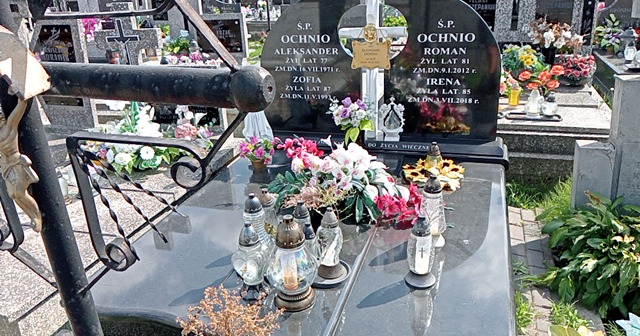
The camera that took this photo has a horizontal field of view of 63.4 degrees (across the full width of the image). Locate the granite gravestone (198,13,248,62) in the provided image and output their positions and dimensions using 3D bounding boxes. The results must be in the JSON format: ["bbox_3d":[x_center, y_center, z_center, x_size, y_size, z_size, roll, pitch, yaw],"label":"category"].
[{"bbox_3d":[-1.211,-1.588,6.300,0.660,0.620,0.130,4,23,17],"label":"granite gravestone"}]

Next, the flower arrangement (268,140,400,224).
[{"bbox_3d":[0.079,0.064,2.504,0.627,0.372,0.450,4,23,17],"label":"flower arrangement"}]

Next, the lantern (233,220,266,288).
[{"bbox_3d":[-0.264,0.344,1.923,0.128,0.306,0.105,-6,21,-9],"label":"lantern"}]

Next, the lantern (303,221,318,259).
[{"bbox_3d":[-0.046,0.310,2.159,0.078,0.181,0.078,-2,22,1],"label":"lantern"}]

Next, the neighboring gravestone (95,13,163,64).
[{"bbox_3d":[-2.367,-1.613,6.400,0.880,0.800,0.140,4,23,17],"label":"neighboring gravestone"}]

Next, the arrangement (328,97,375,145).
[{"bbox_3d":[0.202,-0.299,3.274,0.292,0.311,0.220,4,22,17],"label":"arrangement"}]

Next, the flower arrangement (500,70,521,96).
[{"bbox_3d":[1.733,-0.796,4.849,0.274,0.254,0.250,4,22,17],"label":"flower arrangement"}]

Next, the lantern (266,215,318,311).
[{"bbox_3d":[-0.099,0.333,1.887,0.186,0.345,0.186,-2,22,1],"label":"lantern"}]

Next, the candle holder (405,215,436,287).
[{"bbox_3d":[0.389,0.310,1.984,0.121,0.272,0.121,4,23,17],"label":"candle holder"}]

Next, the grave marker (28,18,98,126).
[{"bbox_3d":[-1.974,-0.720,3.958,0.496,0.827,0.080,4,22,17],"label":"grave marker"}]

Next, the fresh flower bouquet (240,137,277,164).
[{"bbox_3d":[-0.373,-0.096,3.177,0.195,0.198,0.180,4,22,17],"label":"fresh flower bouquet"}]

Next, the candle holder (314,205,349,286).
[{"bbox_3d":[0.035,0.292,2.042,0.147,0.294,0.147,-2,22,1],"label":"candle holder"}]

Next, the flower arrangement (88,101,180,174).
[{"bbox_3d":[-1.185,-0.202,3.315,0.520,0.410,0.400,4,22,17],"label":"flower arrangement"}]

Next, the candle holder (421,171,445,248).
[{"bbox_3d":[0.498,0.179,2.221,0.108,0.323,0.108,4,22,17],"label":"candle holder"}]

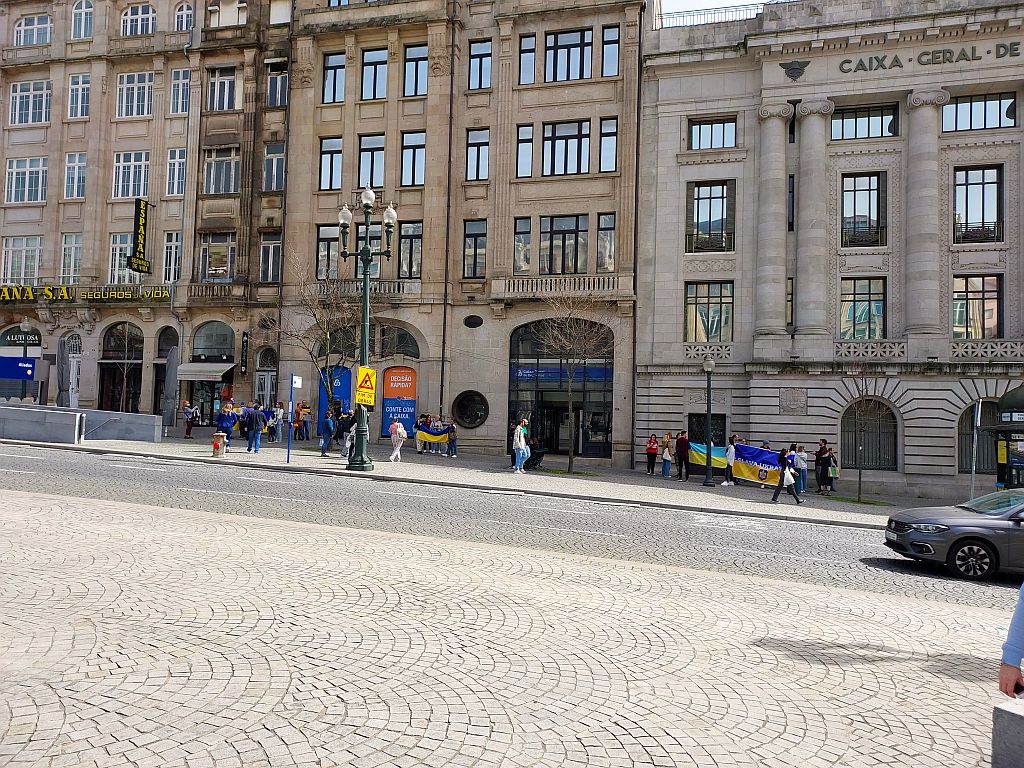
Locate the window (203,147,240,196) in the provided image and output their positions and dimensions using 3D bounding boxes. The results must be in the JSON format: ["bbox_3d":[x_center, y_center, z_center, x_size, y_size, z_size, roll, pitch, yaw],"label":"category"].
[{"bbox_3d":[-14.153,-10.473,40.584,2.094,2.338,0.200,1,-3,15],"label":"window"}]

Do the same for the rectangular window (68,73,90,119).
[{"bbox_3d":[-23.652,-15.744,45.339,1.431,2.480,0.200,1,-3,16],"label":"rectangular window"}]

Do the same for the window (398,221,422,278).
[{"bbox_3d":[-4.385,-5.802,35.867,1.064,2.512,0.200,1,-2,14],"label":"window"}]

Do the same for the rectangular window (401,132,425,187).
[{"bbox_3d":[-4.707,-10.767,39.591,1.193,2.691,0.200,1,-3,16],"label":"rectangular window"}]

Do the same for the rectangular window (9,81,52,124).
[{"bbox_3d":[-25.174,-14.727,43.395,2.704,2.293,0.200,1,-3,16],"label":"rectangular window"}]

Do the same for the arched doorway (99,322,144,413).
[{"bbox_3d":[-19.256,-0.650,41.002,2.398,4.917,0.400,1,-3,16],"label":"arched doorway"}]

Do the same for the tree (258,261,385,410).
[{"bbox_3d":[-7.290,-1.269,32.417,4.500,7.494,4.200,1,-2,14],"label":"tree"}]

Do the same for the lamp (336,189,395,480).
[{"bbox_3d":[-4.247,-1.631,24.057,1.720,8.200,0.780,1,-3,16],"label":"lamp"}]

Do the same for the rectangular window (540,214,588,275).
[{"bbox_3d":[2.356,-6.252,37.283,2.240,2.638,0.200,1,-3,16],"label":"rectangular window"}]

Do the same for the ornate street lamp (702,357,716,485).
[{"bbox_3d":[6.659,1.221,27.900,0.430,4.429,0.430,1,-3,16],"label":"ornate street lamp"}]

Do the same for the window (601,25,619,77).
[{"bbox_3d":[4.137,-13.996,34.877,0.726,2.160,0.200,1,-3,16],"label":"window"}]

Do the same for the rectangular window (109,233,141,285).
[{"bbox_3d":[-20.327,-6.635,43.821,2.252,2.684,0.200,1,-3,16],"label":"rectangular window"}]

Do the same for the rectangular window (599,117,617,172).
[{"bbox_3d":[4.329,-10.672,36.990,0.758,2.510,0.200,1,-3,16],"label":"rectangular window"}]

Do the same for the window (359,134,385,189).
[{"bbox_3d":[-6.506,-10.340,38.499,1.274,2.569,0.200,1,-3,15],"label":"window"}]

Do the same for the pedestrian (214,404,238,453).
[{"bbox_3d":[-9.325,1.430,27.249,0.600,1.630,0.420,2,-3,-18],"label":"pedestrian"}]

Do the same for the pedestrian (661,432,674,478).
[{"bbox_3d":[5.633,2.600,30.100,0.450,1.617,0.500,1,-3,9],"label":"pedestrian"}]

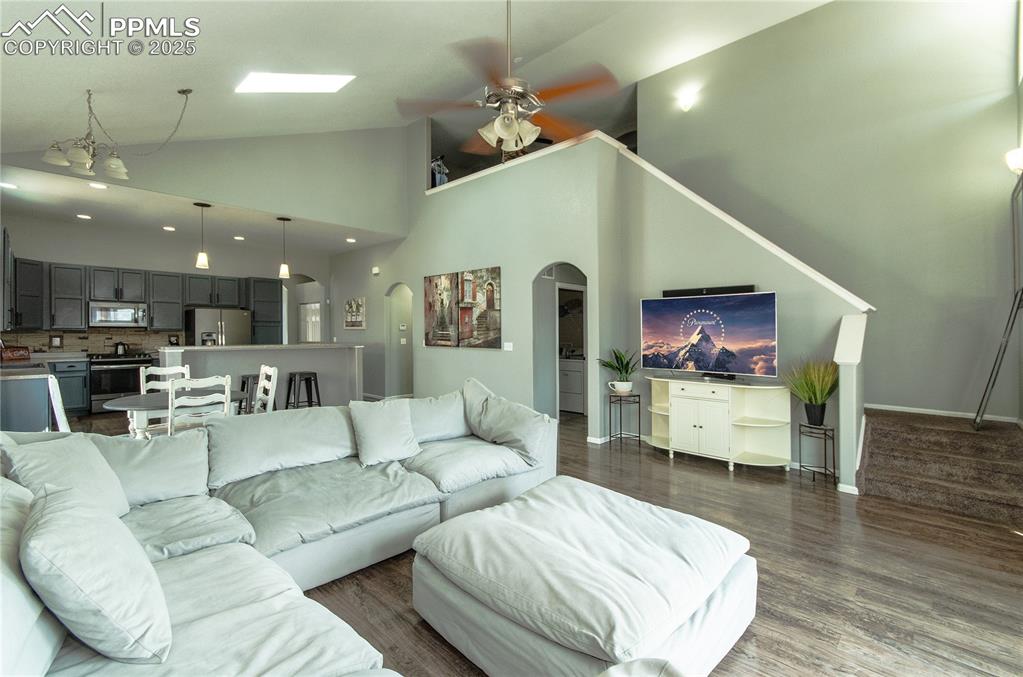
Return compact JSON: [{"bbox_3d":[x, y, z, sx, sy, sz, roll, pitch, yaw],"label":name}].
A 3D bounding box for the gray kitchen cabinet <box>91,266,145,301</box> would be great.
[{"bbox_3d":[-6.857,-0.916,7.405,0.330,0.570,0.745,0,1,42],"label":"gray kitchen cabinet"}]

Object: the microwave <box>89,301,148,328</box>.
[{"bbox_3d":[-6.832,-0.396,7.391,0.400,0.415,0.745,0,1,42],"label":"microwave"}]

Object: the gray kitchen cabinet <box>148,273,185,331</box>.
[{"bbox_3d":[-6.460,-0.679,7.938,0.340,1.060,0.500,1,1,42],"label":"gray kitchen cabinet"}]

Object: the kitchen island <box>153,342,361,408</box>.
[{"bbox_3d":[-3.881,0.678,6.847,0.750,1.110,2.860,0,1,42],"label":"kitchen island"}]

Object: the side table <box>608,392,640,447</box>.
[{"bbox_3d":[1.353,0.977,5.026,0.270,0.600,0.270,1,1,42],"label":"side table"}]

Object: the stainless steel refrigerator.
[{"bbox_3d":[-5.771,0.348,8.376,0.780,1.780,0.920,1,1,42],"label":"stainless steel refrigerator"}]

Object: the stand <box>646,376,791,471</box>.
[{"bbox_3d":[2.036,0.863,4.476,1.480,0.840,0.440,1,1,42],"label":"stand"}]

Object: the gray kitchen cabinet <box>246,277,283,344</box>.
[{"bbox_3d":[-5.260,-0.012,8.977,0.610,2.450,0.605,0,1,42],"label":"gray kitchen cabinet"}]

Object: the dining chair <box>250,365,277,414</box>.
[{"bbox_3d":[-2.428,0.763,3.879,0.450,1.000,0.520,0,1,42],"label":"dining chair"}]

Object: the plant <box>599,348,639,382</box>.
[{"bbox_3d":[1.264,0.317,5.000,0.440,0.410,0.420,1,1,42],"label":"plant"}]

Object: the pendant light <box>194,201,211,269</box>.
[{"bbox_3d":[-4.458,-1.468,6.139,0.190,0.940,0.190,0,1,42],"label":"pendant light"}]

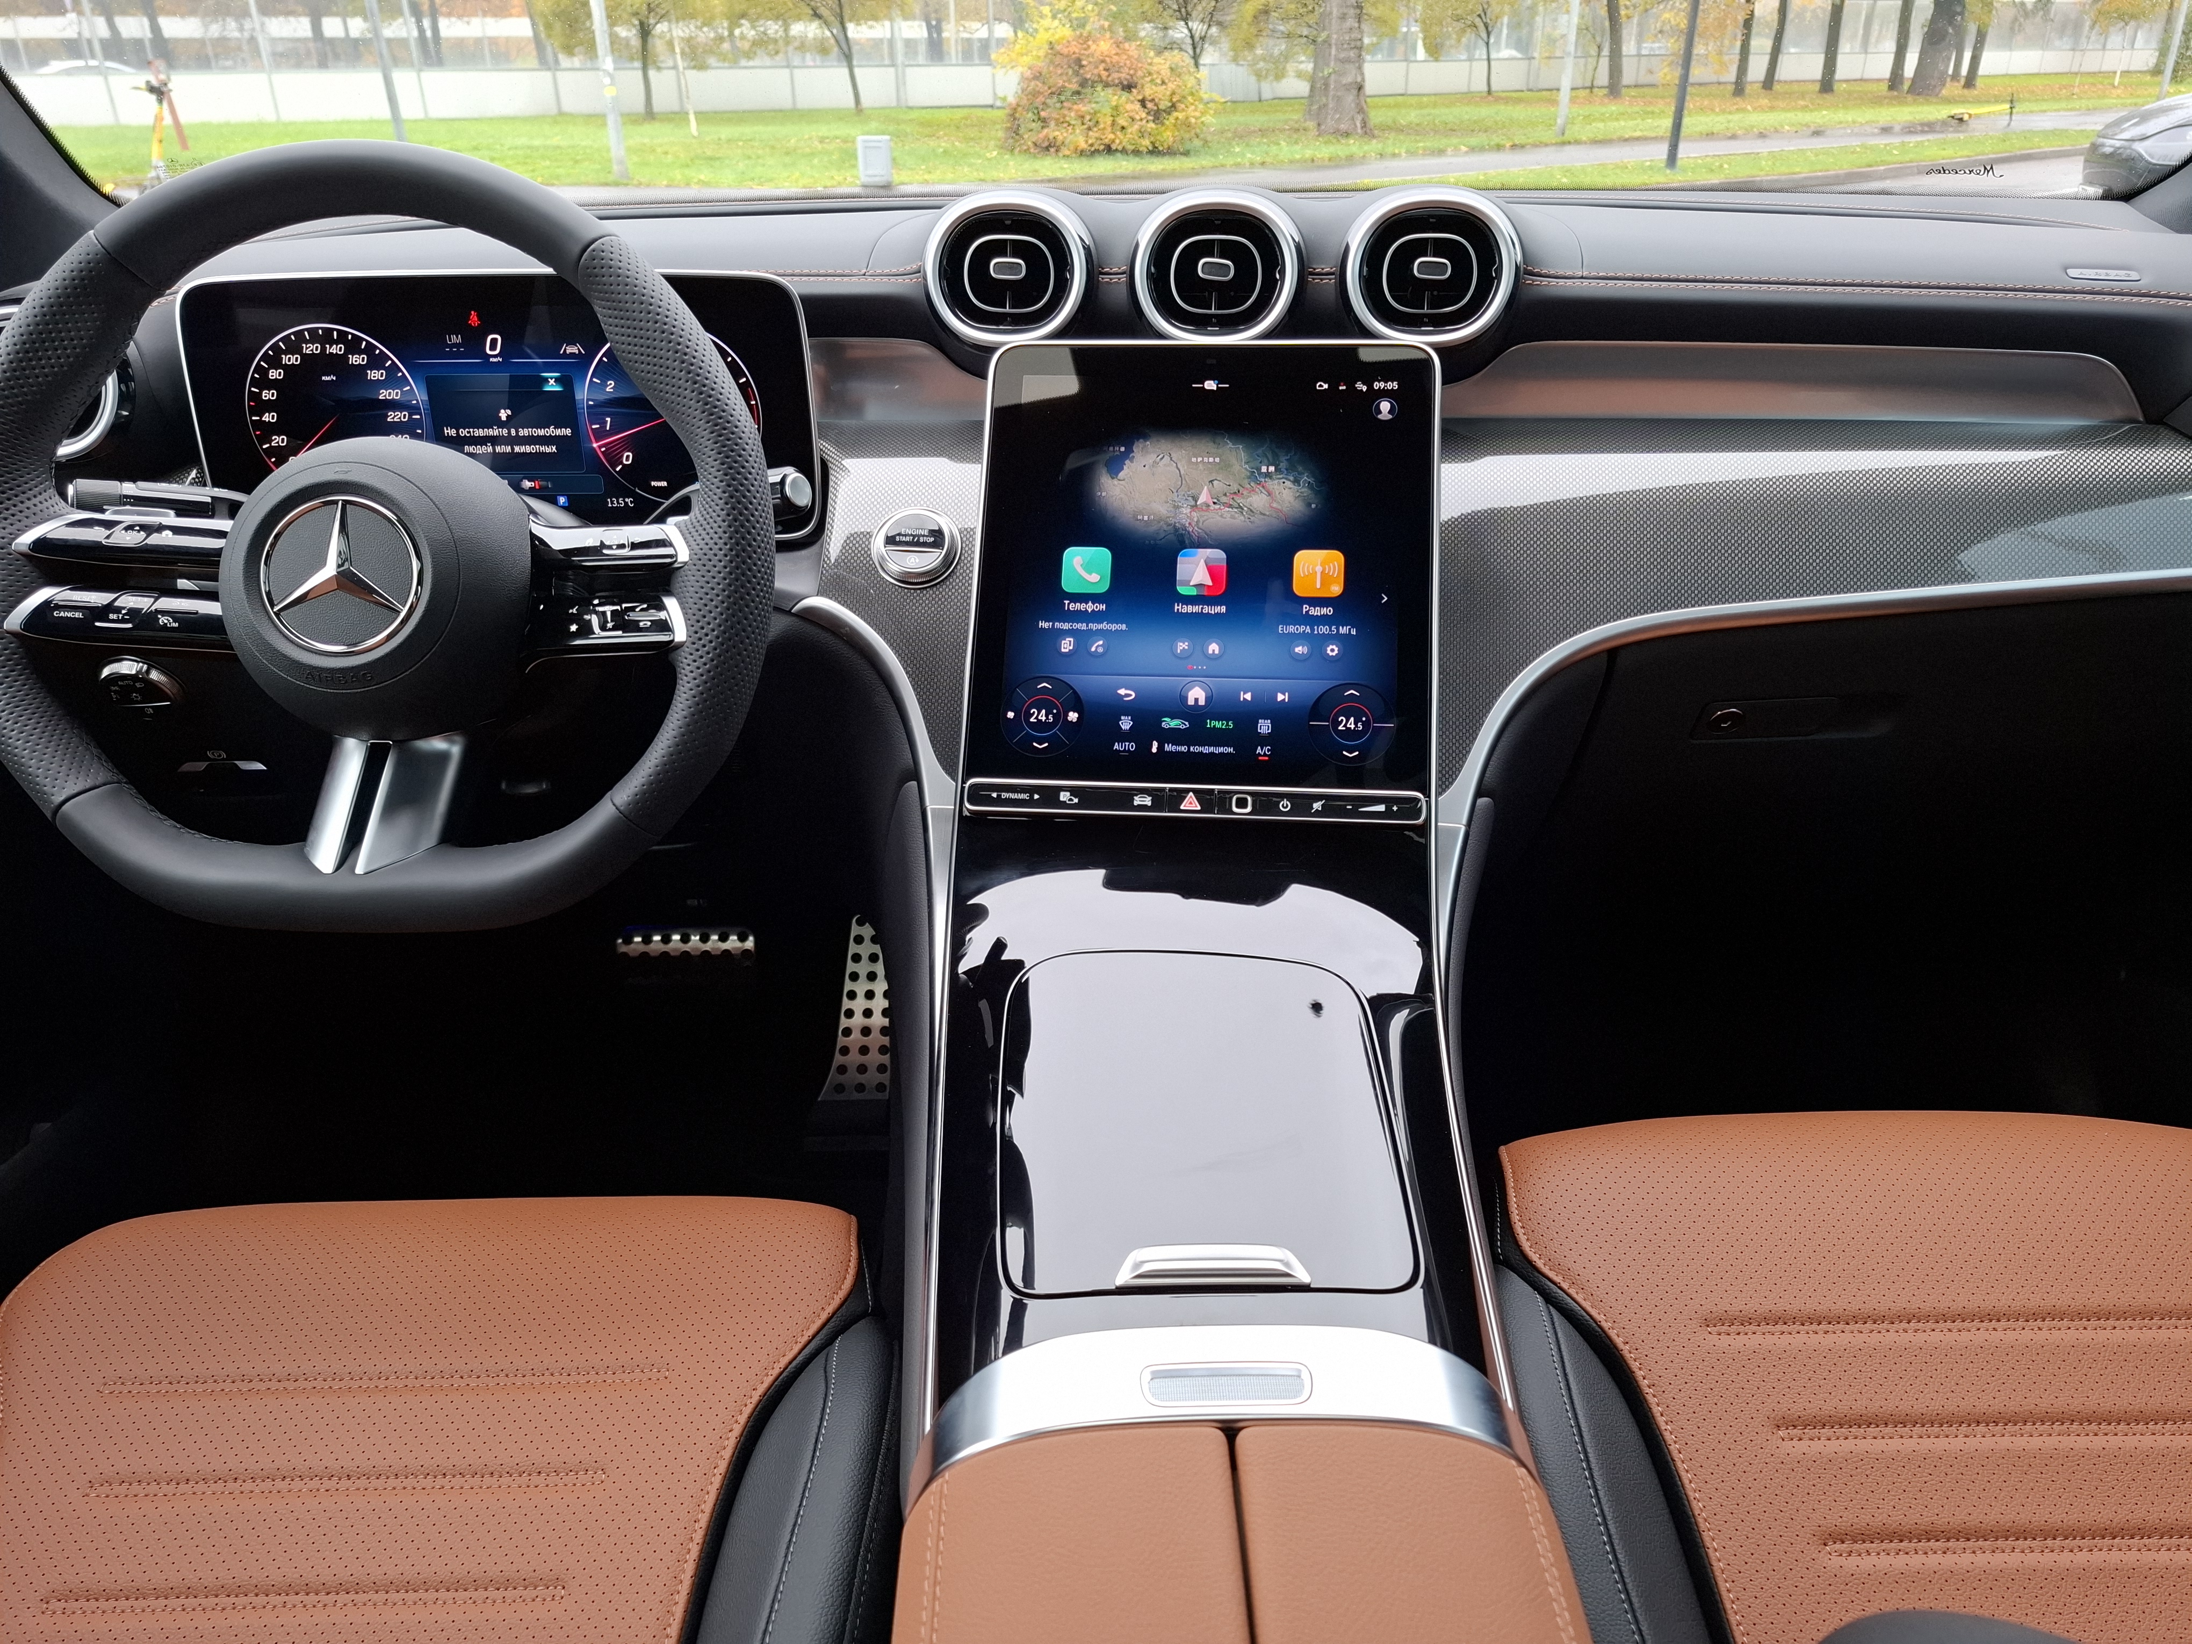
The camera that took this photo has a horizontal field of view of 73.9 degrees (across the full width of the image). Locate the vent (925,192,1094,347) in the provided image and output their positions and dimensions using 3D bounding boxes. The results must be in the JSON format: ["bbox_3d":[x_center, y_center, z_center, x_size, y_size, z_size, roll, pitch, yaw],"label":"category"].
[{"bbox_3d":[-0.047,-0.309,0.826,0.099,0.083,0.030,3,8,6],"label":"vent"}]

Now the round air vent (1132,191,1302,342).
[{"bbox_3d":[0.068,-0.304,0.812,0.094,0.082,0.030,3,8,6],"label":"round air vent"}]

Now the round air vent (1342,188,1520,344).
[{"bbox_3d":[0.181,-0.298,0.798,0.093,0.083,0.040,3,8,6],"label":"round air vent"}]

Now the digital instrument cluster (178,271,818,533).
[{"bbox_3d":[-0.317,-0.223,0.790,0.335,0.137,0.025,-1,11,0],"label":"digital instrument cluster"}]

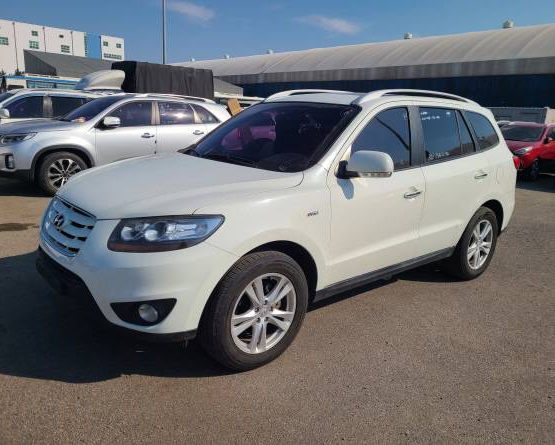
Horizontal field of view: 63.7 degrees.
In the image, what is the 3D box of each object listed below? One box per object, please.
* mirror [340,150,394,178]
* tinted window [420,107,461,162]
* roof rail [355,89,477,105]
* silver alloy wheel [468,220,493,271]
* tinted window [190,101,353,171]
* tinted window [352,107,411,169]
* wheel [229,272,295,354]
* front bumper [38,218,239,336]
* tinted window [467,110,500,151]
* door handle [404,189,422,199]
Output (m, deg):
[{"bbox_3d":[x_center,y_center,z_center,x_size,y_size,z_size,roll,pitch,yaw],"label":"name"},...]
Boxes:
[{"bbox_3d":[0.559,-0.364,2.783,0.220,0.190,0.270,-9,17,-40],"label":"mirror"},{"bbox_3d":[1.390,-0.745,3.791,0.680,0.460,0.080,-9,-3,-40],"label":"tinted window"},{"bbox_3d":[1.246,-1.034,3.768,1.830,0.155,0.090,-9,17,-40],"label":"roof rail"},{"bbox_3d":[1.932,0.207,4.416,0.490,0.490,0.170,-9,17,-40],"label":"silver alloy wheel"},{"bbox_3d":[-0.120,-0.707,3.451,0.900,0.180,1.400,-43,36,-24],"label":"tinted window"},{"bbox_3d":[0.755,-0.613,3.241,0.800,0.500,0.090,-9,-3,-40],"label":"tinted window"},{"bbox_3d":[-0.123,0.521,2.692,0.490,0.490,0.170,-9,17,-40],"label":"wheel"},{"bbox_3d":[-1.075,0.212,2.863,0.770,0.660,1.860,-9,17,-40],"label":"front bumper"},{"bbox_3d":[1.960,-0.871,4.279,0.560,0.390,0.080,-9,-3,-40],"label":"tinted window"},{"bbox_3d":[1.010,-0.215,3.338,0.220,0.050,0.055,-9,17,-40],"label":"door handle"}]

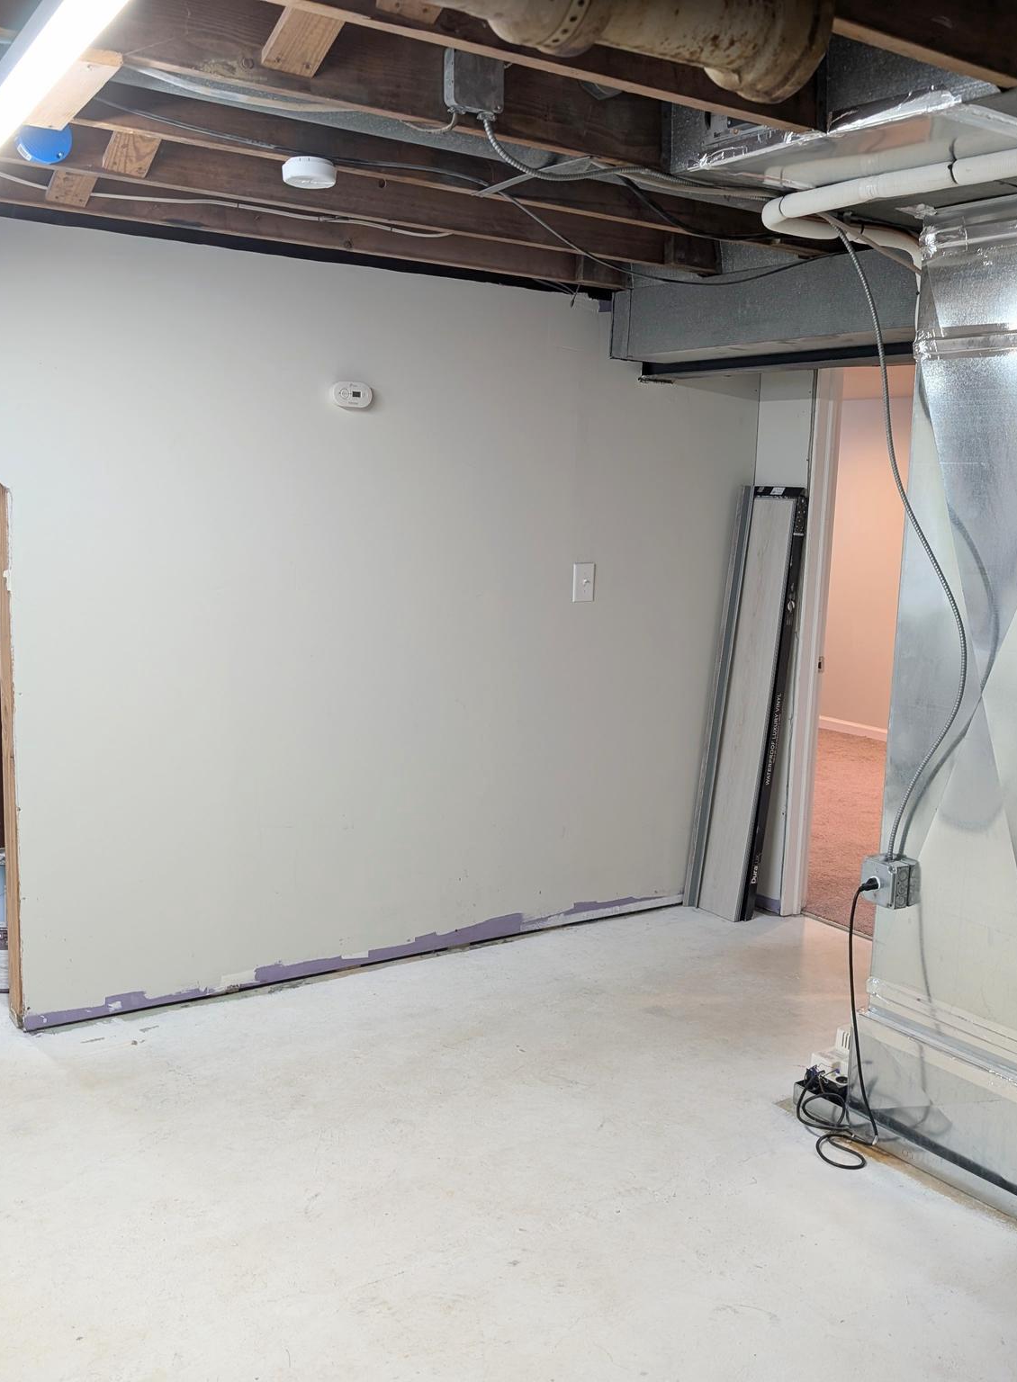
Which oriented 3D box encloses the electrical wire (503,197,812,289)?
[{"bbox_3d":[0.405,-1.088,3.196,1.096,0.141,0.060,-5,11,-38],"label":"electrical wire"}]

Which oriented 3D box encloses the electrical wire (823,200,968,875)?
[{"bbox_3d":[0.816,-0.336,2.821,0.111,1.430,0.463,-5,11,-36],"label":"electrical wire"}]

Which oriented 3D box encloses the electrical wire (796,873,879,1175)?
[{"bbox_3d":[0.775,0.736,2.984,0.211,0.659,0.272,-5,11,-36],"label":"electrical wire"}]

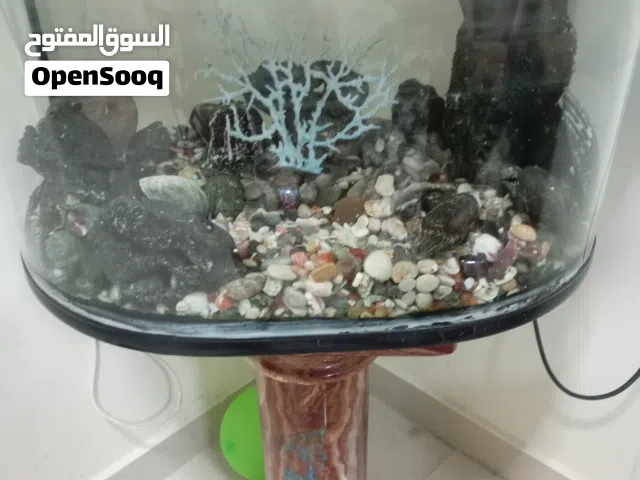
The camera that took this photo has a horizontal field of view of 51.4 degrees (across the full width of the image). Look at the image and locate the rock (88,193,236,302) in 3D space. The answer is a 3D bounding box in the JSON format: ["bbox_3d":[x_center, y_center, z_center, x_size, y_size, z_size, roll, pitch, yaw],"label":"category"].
[{"bbox_3d":[-0.169,0.012,0.720,0.155,0.085,0.110,5,31,10],"label":"rock"}]

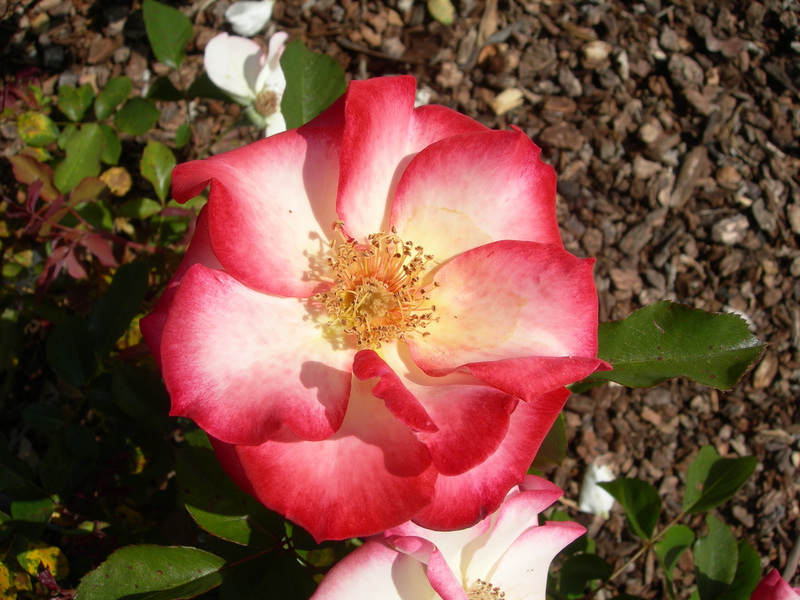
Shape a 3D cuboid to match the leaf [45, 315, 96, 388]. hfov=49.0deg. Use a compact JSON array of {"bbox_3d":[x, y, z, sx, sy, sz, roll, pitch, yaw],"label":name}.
[{"bbox_3d":[-0.199,0.031,0.530,0.028,0.009,0.049,-22,71,-8],"label":"leaf"}]

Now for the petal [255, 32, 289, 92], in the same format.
[{"bbox_3d":[-0.072,-0.135,0.501,0.016,0.008,0.040,11,77,27],"label":"petal"}]

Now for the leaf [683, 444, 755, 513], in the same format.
[{"bbox_3d":[0.167,0.095,0.462,0.052,0.009,0.028,-37,80,-15],"label":"leaf"}]

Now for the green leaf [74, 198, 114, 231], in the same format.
[{"bbox_3d":[-0.223,-0.062,0.640,0.032,0.007,0.025,42,75,14],"label":"green leaf"}]

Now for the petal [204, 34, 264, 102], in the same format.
[{"bbox_3d":[-0.106,-0.148,0.560,0.038,0.015,0.052,-34,73,-11],"label":"petal"}]

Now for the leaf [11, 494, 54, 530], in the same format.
[{"bbox_3d":[-0.251,0.144,0.600,0.029,0.006,0.022,-10,70,-4],"label":"leaf"}]

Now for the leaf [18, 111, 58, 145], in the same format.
[{"bbox_3d":[-0.239,-0.113,0.581,0.029,0.005,0.024,12,70,4],"label":"leaf"}]

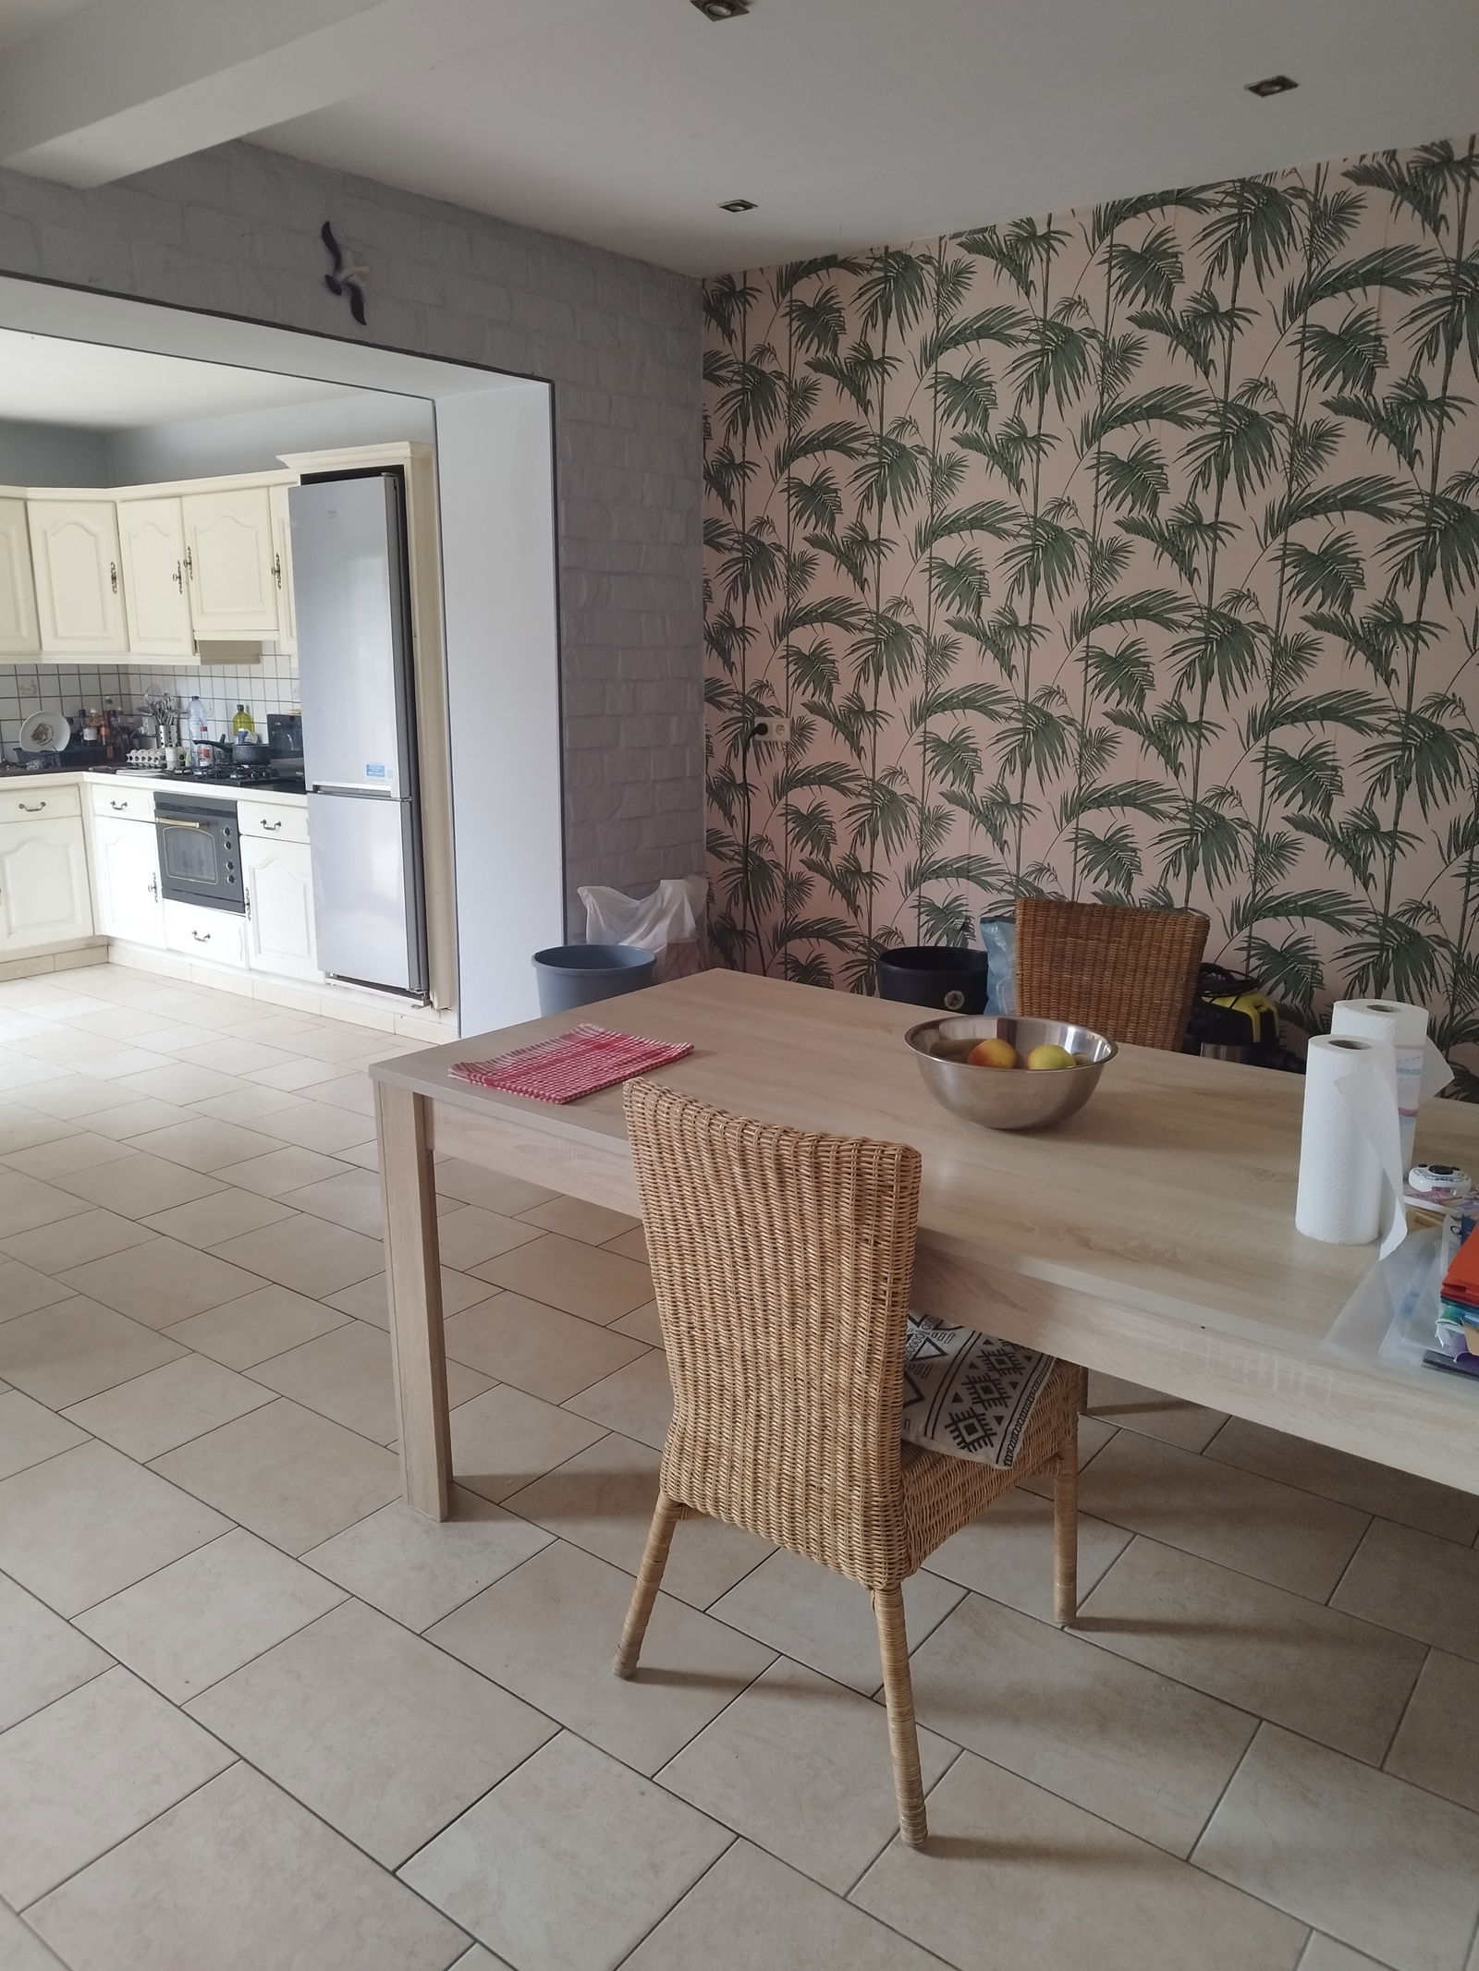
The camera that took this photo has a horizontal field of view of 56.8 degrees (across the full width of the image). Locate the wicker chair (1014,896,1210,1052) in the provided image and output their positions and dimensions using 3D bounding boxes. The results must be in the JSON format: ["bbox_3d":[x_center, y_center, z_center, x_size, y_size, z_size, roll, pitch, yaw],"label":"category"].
[{"bbox_3d":[0.666,0.328,2.813,0.490,0.910,0.550,8,15,28],"label":"wicker chair"}]

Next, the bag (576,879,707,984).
[{"bbox_3d":[-0.207,0.010,4.506,0.360,0.700,0.330,5,14,19],"label":"bag"}]

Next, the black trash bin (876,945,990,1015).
[{"bbox_3d":[0.608,0.171,4.286,0.365,0.500,0.365,-2,13,-8],"label":"black trash bin"}]

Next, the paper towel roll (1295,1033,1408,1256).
[{"bbox_3d":[0.699,0.177,1.568,0.100,0.221,0.095,7,15,24],"label":"paper towel roll"}]

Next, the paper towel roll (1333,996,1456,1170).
[{"bbox_3d":[0.803,0.139,1.731,0.122,0.222,0.110,7,15,25],"label":"paper towel roll"}]

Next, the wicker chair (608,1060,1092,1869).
[{"bbox_3d":[0.173,0.539,1.920,0.500,0.912,0.545,10,17,35],"label":"wicker chair"}]

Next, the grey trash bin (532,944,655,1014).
[{"bbox_3d":[-0.435,0.173,4.207,0.375,0.540,0.375,-1,14,-6],"label":"grey trash bin"}]

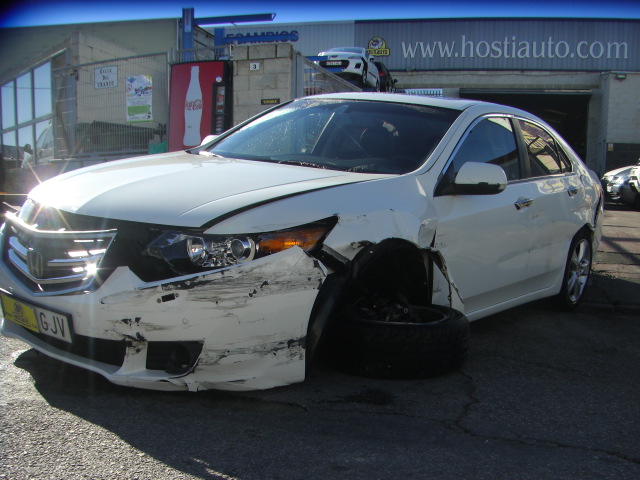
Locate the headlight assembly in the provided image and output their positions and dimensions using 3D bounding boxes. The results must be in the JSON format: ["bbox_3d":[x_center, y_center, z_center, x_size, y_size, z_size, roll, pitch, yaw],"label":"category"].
[{"bbox_3d":[-0.282,0.021,2.570,0.460,0.230,0.560,11,11,37],"label":"headlight assembly"}]

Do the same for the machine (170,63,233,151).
[{"bbox_3d":[-1.460,-1.540,10.000,0.950,1.830,0.800,4,5,31],"label":"machine"}]

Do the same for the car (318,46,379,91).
[{"bbox_3d":[1.000,-6.000,24.900,1.800,1.500,4.300,2,5,14],"label":"car"}]

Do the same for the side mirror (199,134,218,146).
[{"bbox_3d":[-0.691,-0.585,4.453,0.235,0.155,0.135,11,11,37],"label":"side mirror"}]

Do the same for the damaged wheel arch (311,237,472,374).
[{"bbox_3d":[0.250,0.251,3.040,0.320,0.560,0.740,11,11,37],"label":"damaged wheel arch"}]

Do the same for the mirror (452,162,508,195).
[{"bbox_3d":[0.753,-0.297,3.342,0.235,0.155,0.135,11,11,37],"label":"mirror"}]

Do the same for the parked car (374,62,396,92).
[{"bbox_3d":[2.150,-6.490,29.500,1.770,1.500,4.200,2,5,14],"label":"parked car"}]

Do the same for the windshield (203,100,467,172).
[{"bbox_3d":[0.071,-0.611,3.918,1.340,0.160,0.820,11,37,37],"label":"windshield"}]

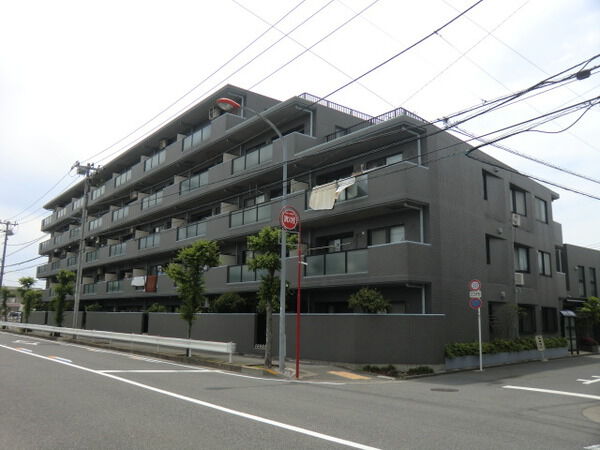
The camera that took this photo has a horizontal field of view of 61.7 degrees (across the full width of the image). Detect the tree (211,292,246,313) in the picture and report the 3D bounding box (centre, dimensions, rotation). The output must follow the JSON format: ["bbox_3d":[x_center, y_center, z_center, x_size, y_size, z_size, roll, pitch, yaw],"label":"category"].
[{"bbox_3d":[-3.587,4.739,24.981,1.700,2.750,1.700,9,-13,-38],"label":"tree"}]

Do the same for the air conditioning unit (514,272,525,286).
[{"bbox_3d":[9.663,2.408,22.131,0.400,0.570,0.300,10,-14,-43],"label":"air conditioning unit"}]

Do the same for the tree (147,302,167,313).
[{"bbox_3d":[-8.736,5.764,30.465,1.050,2.110,1.050,8,-12,-38],"label":"tree"}]

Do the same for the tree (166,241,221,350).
[{"bbox_3d":[-4.229,2.872,19.961,1.950,4.560,1.950,8,-12,-38],"label":"tree"}]

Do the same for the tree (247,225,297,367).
[{"bbox_3d":[-0.901,2.254,16.054,1.500,4.470,1.500,0,-10,0],"label":"tree"}]

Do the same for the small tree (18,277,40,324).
[{"bbox_3d":[-24.799,7.213,46.063,1.900,5.000,1.900,9,-13,-38],"label":"small tree"}]

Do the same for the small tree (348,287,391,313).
[{"bbox_3d":[2.454,3.533,17.676,1.350,2.690,1.350,9,-13,-38],"label":"small tree"}]

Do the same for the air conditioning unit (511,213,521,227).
[{"bbox_3d":[9.663,-0.226,22.769,0.740,0.560,0.300,8,-12,-38],"label":"air conditioning unit"}]

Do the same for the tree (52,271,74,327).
[{"bbox_3d":[-16.796,5.518,35.627,1.400,4.590,1.400,8,-12,-38],"label":"tree"}]

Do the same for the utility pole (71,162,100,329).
[{"bbox_3d":[-14.475,1.513,33.345,1.800,11.730,0.750,7,-12,-38],"label":"utility pole"}]

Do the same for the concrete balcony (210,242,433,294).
[{"bbox_3d":[-0.069,2.192,22.349,1.400,1.380,13.400,9,-13,-38],"label":"concrete balcony"}]

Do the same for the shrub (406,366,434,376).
[{"bbox_3d":[3.579,4.305,14.946,0.800,0.270,0.580,10,-14,-43],"label":"shrub"}]

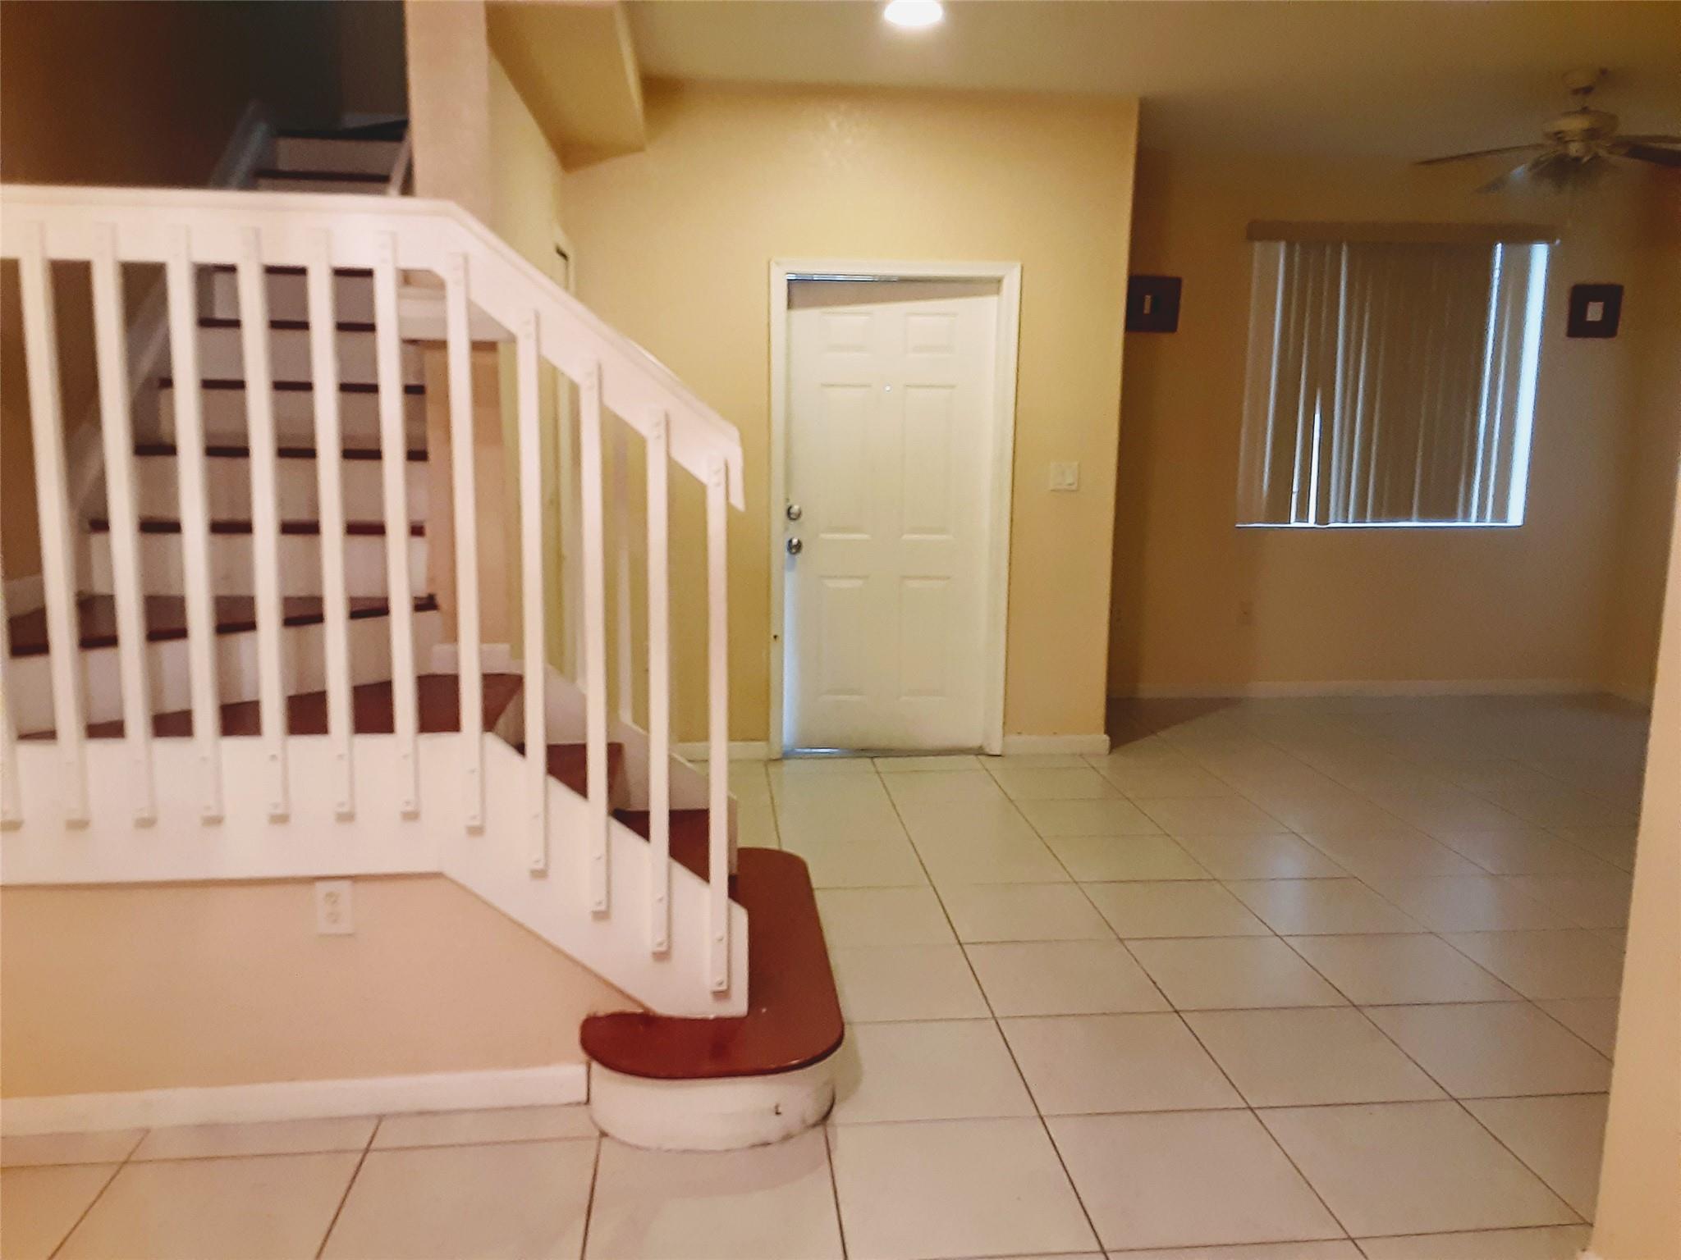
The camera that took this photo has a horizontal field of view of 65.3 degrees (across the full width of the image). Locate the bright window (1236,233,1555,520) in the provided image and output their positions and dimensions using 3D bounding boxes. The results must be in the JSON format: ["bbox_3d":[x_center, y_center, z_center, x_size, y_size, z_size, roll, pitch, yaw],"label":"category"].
[{"bbox_3d":[2.882,-1.288,6.862,1.596,1.510,0.100,0,9,-5],"label":"bright window"}]

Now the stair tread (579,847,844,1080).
[{"bbox_3d":[-0.309,0.770,3.218,0.558,0.033,1.332,0,9,-5],"label":"stair tread"}]

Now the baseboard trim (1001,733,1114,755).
[{"bbox_3d":[0.954,0.506,5.781,0.481,0.091,0.020,0,9,-5],"label":"baseboard trim"}]

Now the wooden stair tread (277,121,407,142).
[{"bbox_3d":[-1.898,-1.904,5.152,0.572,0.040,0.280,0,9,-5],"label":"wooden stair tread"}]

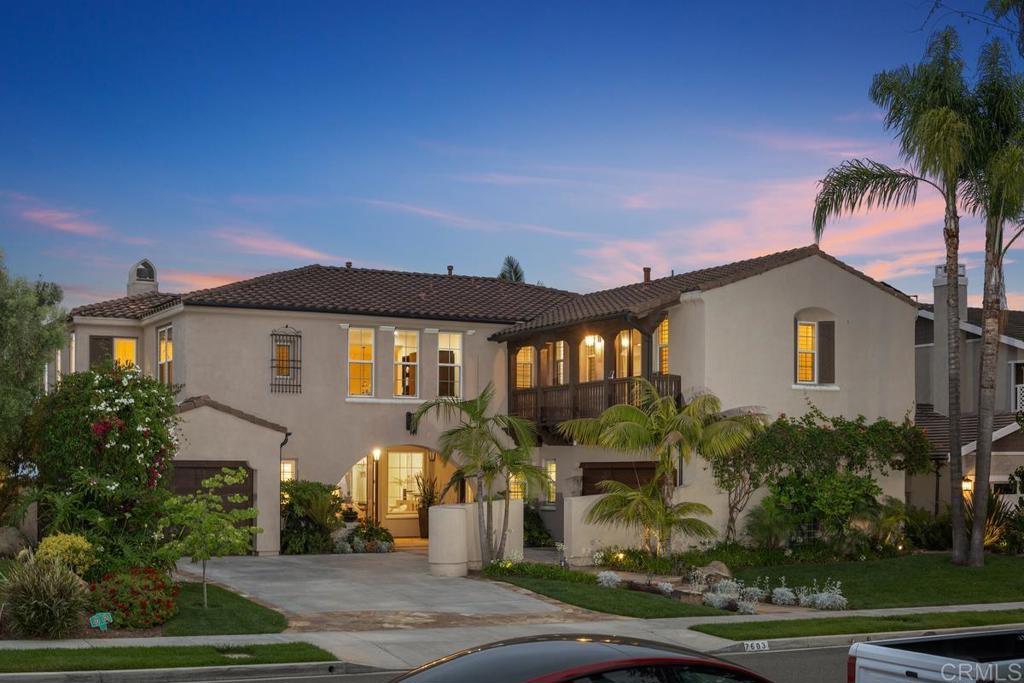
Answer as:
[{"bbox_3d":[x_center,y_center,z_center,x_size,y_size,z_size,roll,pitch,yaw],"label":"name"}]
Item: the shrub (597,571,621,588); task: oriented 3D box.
[{"bbox_3d":[1.960,4.784,26.300,0.510,0.360,0.480,-1,-3,9],"label":"shrub"}]

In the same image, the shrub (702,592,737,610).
[{"bbox_3d":[3.822,4.789,24.100,0.610,0.340,0.520,-1,-3,9],"label":"shrub"}]

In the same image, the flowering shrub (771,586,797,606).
[{"bbox_3d":[5.125,4.814,24.700,0.480,0.360,0.450,-1,-3,9],"label":"flowering shrub"}]

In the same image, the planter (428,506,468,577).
[{"bbox_3d":[-1.407,4.421,29.000,0.880,1.530,0.880,2,-4,-28],"label":"planter"}]

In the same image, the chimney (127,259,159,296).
[{"bbox_3d":[-10.815,-1.815,38.300,0.800,1.300,0.650,2,-4,-28],"label":"chimney"}]

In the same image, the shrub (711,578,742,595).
[{"bbox_3d":[4.164,4.775,25.400,0.600,0.380,0.550,-1,-3,9],"label":"shrub"}]

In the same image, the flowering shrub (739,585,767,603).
[{"bbox_3d":[4.577,4.795,24.900,0.520,0.340,0.480,-1,-3,9],"label":"flowering shrub"}]

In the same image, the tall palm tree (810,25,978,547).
[{"bbox_3d":[8.857,-1.065,30.300,3.600,12.000,3.500,-1,-3,16],"label":"tall palm tree"}]

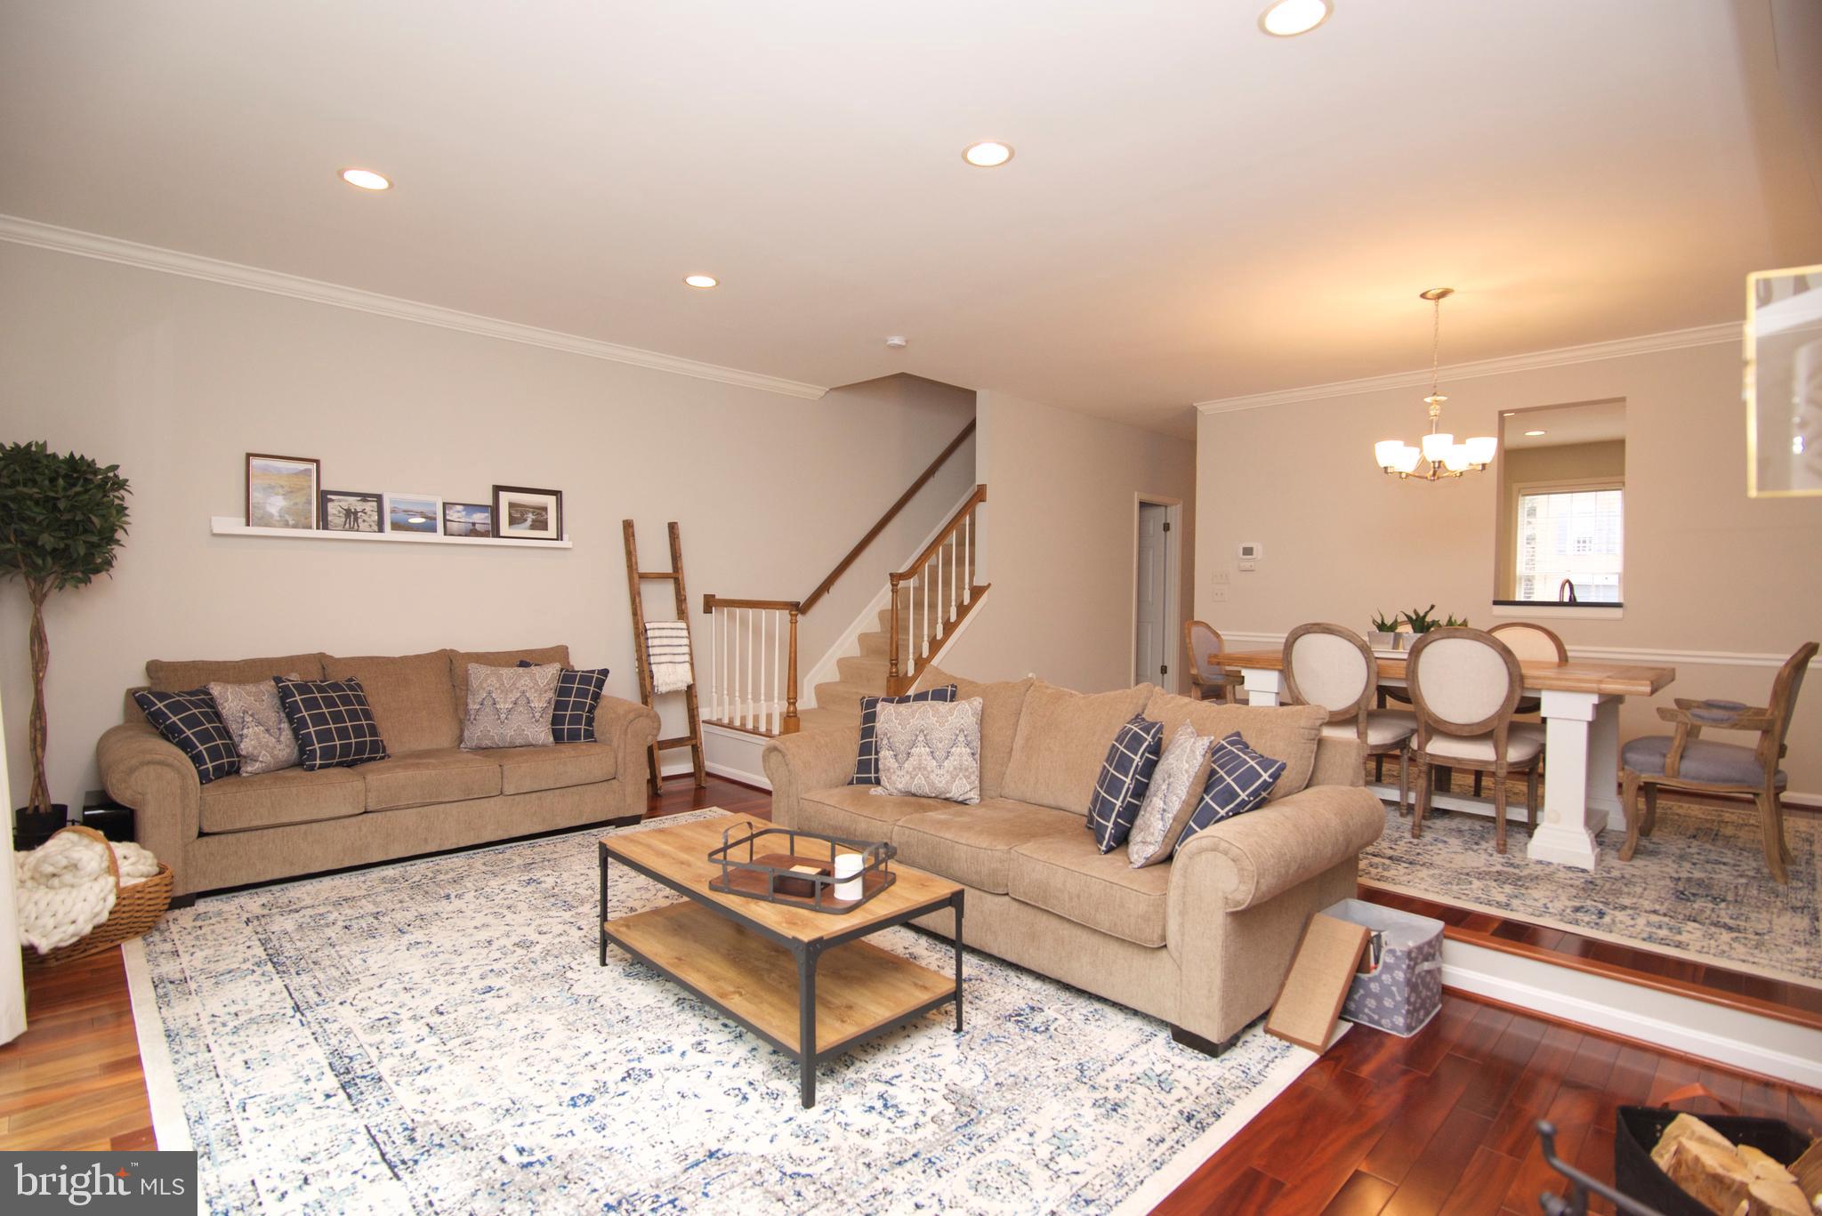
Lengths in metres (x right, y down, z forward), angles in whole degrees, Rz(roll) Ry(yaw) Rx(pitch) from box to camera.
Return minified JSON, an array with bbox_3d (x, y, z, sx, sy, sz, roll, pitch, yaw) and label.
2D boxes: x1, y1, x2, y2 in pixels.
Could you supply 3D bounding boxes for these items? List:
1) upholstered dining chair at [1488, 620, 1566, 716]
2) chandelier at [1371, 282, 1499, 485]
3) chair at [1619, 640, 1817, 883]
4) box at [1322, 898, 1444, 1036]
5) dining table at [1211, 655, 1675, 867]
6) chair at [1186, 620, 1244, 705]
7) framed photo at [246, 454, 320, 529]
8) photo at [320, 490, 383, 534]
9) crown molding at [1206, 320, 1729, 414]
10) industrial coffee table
[{"bbox_3d":[3.223,0.580,4.668,0.580,1.000,0.500,0,2,-43],"label":"upholstered dining chair"},{"bbox_3d":[2.745,-1.152,4.504,0.550,0.968,0.550,0,2,-43],"label":"chandelier"},{"bbox_3d":[3.514,0.622,3.762,0.630,0.970,0.610,0,2,-43],"label":"chair"},{"bbox_3d":[1.558,1.186,2.863,0.300,0.285,0.295,-1,2,-45],"label":"box"},{"bbox_3d":[2.735,0.700,4.586,1.080,0.815,1.930,-1,2,-45],"label":"dining table"},{"bbox_3d":[2.036,0.588,5.326,0.620,0.990,0.620,-1,2,-45],"label":"chair"},{"bbox_3d":[-3.272,-0.593,4.494,0.315,0.390,0.020,0,-3,-43],"label":"framed photo"},{"bbox_3d":[-3.049,-0.513,4.702,0.291,0.235,0.020,0,-5,-43],"label":"photo"},{"bbox_3d":[3.618,-1.604,5.968,0.085,0.085,3.580,0,2,-43],"label":"crown molding"},{"bbox_3d":[-0.480,1.081,2.893,0.605,0.453,1.200,-1,2,-45],"label":"industrial coffee table"}]

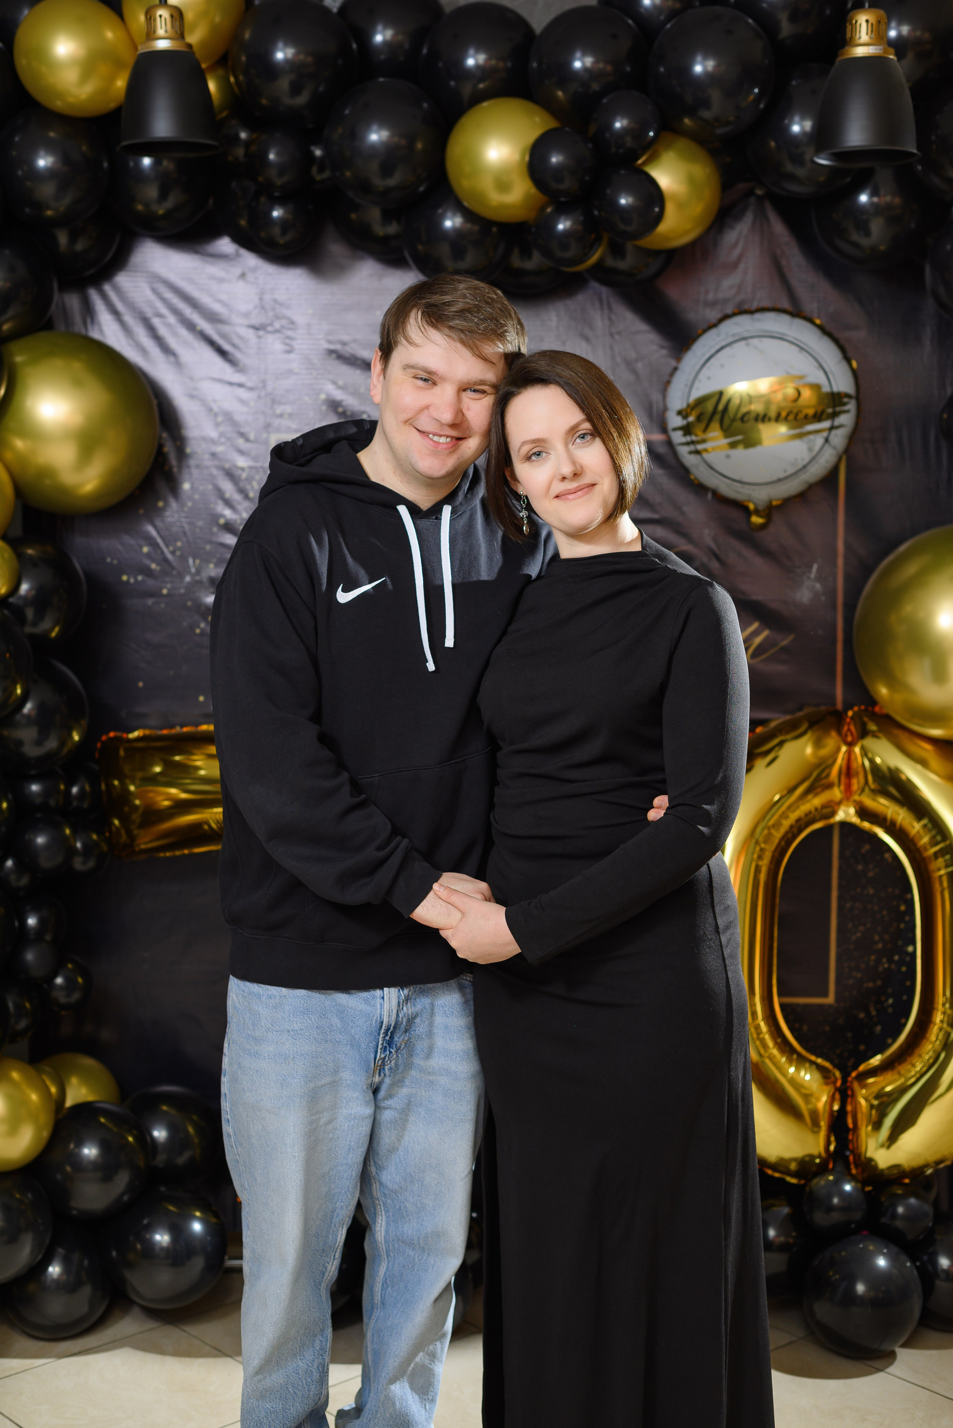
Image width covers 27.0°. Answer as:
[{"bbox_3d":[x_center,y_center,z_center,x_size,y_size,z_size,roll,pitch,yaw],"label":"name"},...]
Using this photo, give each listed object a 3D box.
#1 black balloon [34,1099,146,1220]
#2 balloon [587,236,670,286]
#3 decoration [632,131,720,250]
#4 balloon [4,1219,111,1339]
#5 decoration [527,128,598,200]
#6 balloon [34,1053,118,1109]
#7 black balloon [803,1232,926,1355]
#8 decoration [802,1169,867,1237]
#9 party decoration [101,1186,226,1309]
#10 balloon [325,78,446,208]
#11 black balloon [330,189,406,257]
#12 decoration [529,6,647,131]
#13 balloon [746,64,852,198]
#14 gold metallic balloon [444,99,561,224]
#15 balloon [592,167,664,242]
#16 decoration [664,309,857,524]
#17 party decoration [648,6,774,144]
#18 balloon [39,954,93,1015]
[{"bbox_3d":[-0.703,0.817,3.618,0.208,0.211,0.215,0,6,0],"label":"black balloon"},{"bbox_3d":[0.257,-0.827,3.400,0.185,0.191,0.185,0,6,4],"label":"balloon"},{"bbox_3d":[0.331,-0.933,3.536,0.206,0.214,0.206,0,6,0],"label":"decoration"},{"bbox_3d":[-0.755,1.016,3.564,0.196,0.214,0.196,0,6,4],"label":"balloon"},{"bbox_3d":[0.148,-0.953,3.432,0.121,0.126,0.121,0,6,0],"label":"decoration"},{"bbox_3d":[-0.761,0.732,3.703,0.200,0.204,0.200,0,6,4],"label":"balloon"},{"bbox_3d":[0.685,1.034,3.525,0.207,0.213,0.216,0,6,0],"label":"black balloon"},{"bbox_3d":[0.649,0.887,3.595,0.115,0.120,0.115,0,6,0],"label":"decoration"},{"bbox_3d":[-0.570,0.972,3.609,0.227,0.223,0.227,0,6,4],"label":"party decoration"},{"bbox_3d":[-0.157,-0.984,3.418,0.207,0.216,0.218,0,6,0],"label":"balloon"},{"bbox_3d":[-0.169,-0.920,3.589,0.189,0.196,0.189,0,6,0],"label":"black balloon"},{"bbox_3d":[0.197,-1.133,3.484,0.207,0.211,0.215,0,6,0],"label":"decoration"},{"bbox_3d":[0.563,-0.982,3.342,0.214,0.228,0.214,0,6,4],"label":"balloon"},{"bbox_3d":[0.044,-0.950,3.402,0.193,0.210,0.208,0,6,0],"label":"gold metallic balloon"},{"bbox_3d":[0.261,-0.882,3.430,0.124,0.129,0.124,0,6,0],"label":"balloon"},{"bbox_3d":[0.509,-0.542,3.547,0.345,0.369,0.160,0,6,4],"label":"decoration"},{"bbox_3d":[0.406,-1.104,3.426,0.214,0.226,0.227,0,6,0],"label":"party decoration"},{"bbox_3d":[-0.770,0.508,3.727,0.104,0.108,0.104,0,6,0],"label":"balloon"}]

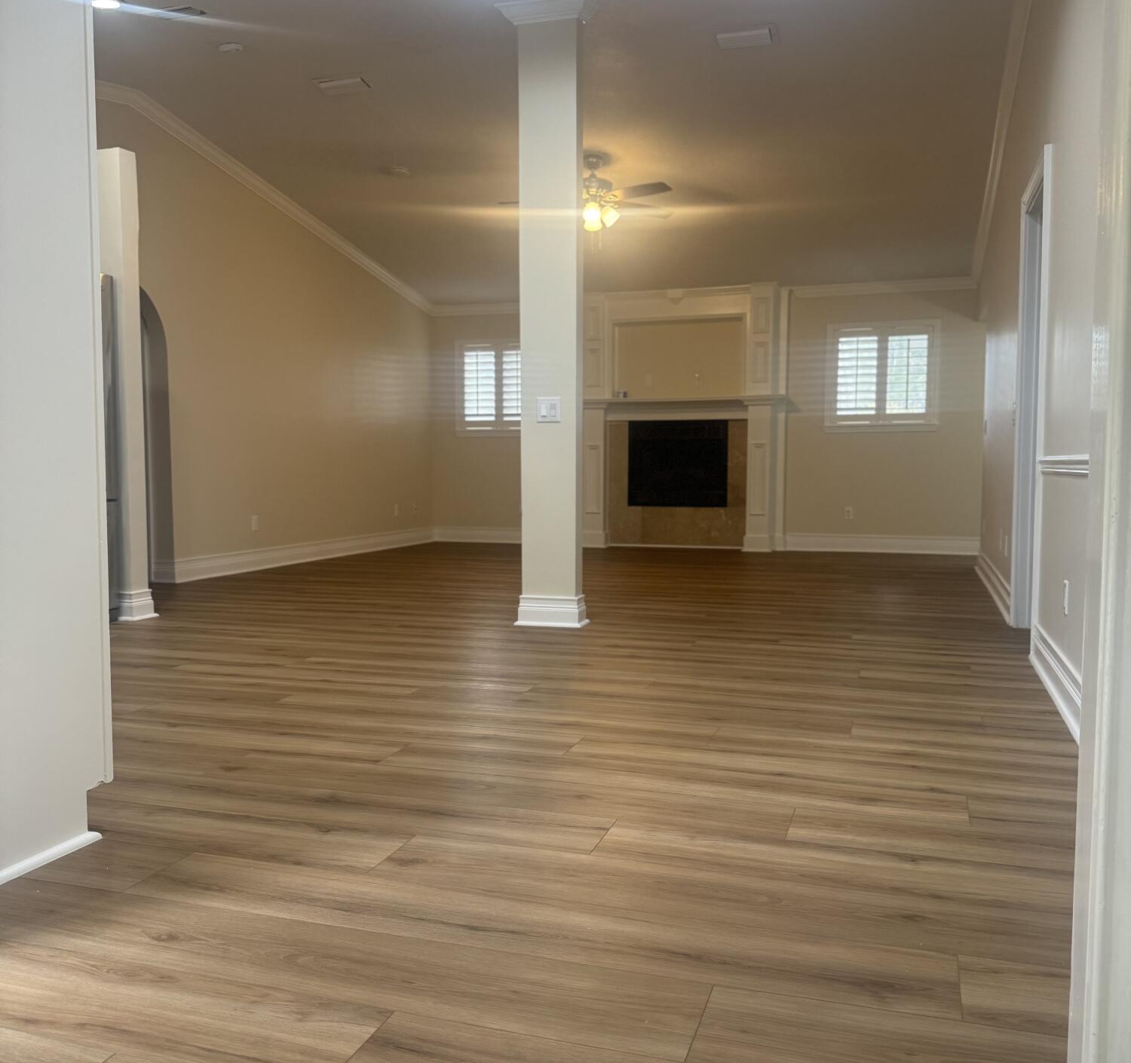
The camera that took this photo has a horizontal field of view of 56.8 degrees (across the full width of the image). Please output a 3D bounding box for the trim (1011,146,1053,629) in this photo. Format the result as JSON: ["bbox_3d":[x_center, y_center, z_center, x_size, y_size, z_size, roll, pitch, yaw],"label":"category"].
[{"bbox_3d":[2.178,-0.555,4.797,0.120,2.150,1.070,1,4,19],"label":"trim"}]

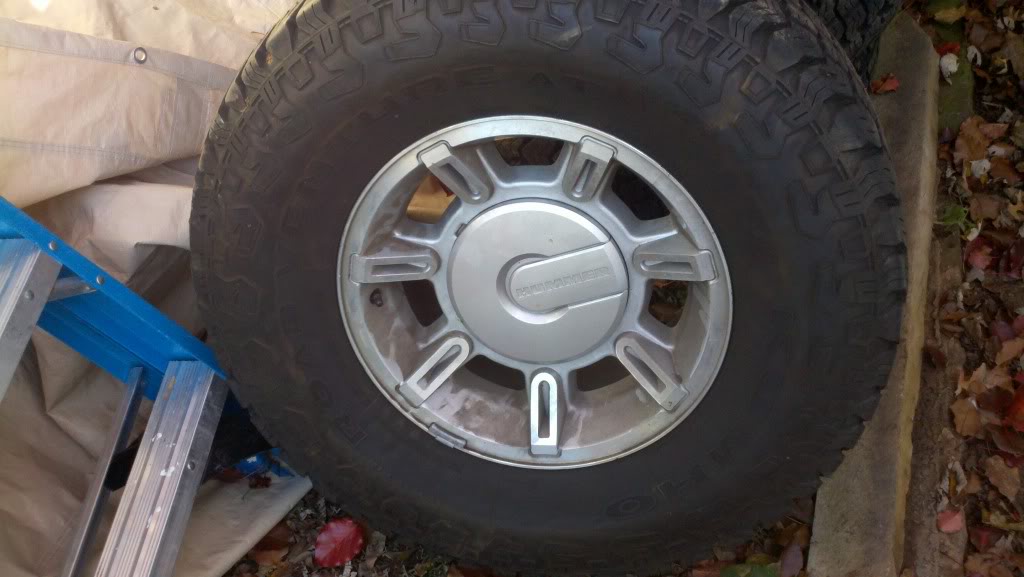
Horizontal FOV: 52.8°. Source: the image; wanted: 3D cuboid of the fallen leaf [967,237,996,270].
[{"bbox_3d":[0.791,-0.062,1.734,0.042,0.015,0.077,12,54,20],"label":"fallen leaf"}]

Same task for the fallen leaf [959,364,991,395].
[{"bbox_3d":[0.782,0.154,1.742,0.047,0.018,0.072,17,50,15],"label":"fallen leaf"}]

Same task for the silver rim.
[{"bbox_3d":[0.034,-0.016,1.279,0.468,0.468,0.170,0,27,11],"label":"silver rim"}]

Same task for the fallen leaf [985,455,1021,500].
[{"bbox_3d":[0.708,0.266,1.482,0.045,0.012,0.064,-35,53,-17],"label":"fallen leaf"}]

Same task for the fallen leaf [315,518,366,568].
[{"bbox_3d":[-0.262,0.383,1.556,0.065,0.012,0.083,12,49,11],"label":"fallen leaf"}]

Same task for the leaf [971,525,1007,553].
[{"bbox_3d":[0.716,0.372,1.552,0.054,0.012,0.037,-17,50,-14],"label":"leaf"}]

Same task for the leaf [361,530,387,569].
[{"bbox_3d":[-0.211,0.395,1.563,0.030,0.012,0.061,1,51,12],"label":"leaf"}]

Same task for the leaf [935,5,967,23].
[{"bbox_3d":[0.908,-0.568,2.127,0.071,0.015,0.040,-15,50,-1],"label":"leaf"}]

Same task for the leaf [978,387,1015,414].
[{"bbox_3d":[0.732,0.167,1.558,0.053,0.014,0.040,-28,51,-12],"label":"leaf"}]

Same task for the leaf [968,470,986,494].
[{"bbox_3d":[0.728,0.303,1.614,0.025,0.008,0.045,9,49,8],"label":"leaf"}]

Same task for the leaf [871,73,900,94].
[{"bbox_3d":[0.816,-0.450,2.266,0.077,0.015,0.065,-9,49,-8],"label":"leaf"}]

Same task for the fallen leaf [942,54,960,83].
[{"bbox_3d":[0.978,-0.491,2.303,0.045,0.025,0.080,12,49,10],"label":"fallen leaf"}]

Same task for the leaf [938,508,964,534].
[{"bbox_3d":[0.661,0.352,1.550,0.043,0.008,0.036,-2,48,-2],"label":"leaf"}]

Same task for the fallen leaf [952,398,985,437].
[{"bbox_3d":[0.748,0.211,1.690,0.047,0.018,0.072,3,48,3],"label":"fallen leaf"}]

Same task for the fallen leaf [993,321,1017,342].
[{"bbox_3d":[0.777,0.065,1.633,0.035,0.012,0.037,-16,50,-2],"label":"fallen leaf"}]

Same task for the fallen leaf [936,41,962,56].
[{"bbox_3d":[0.875,-0.480,2.062,0.045,0.012,0.055,6,52,16],"label":"fallen leaf"}]

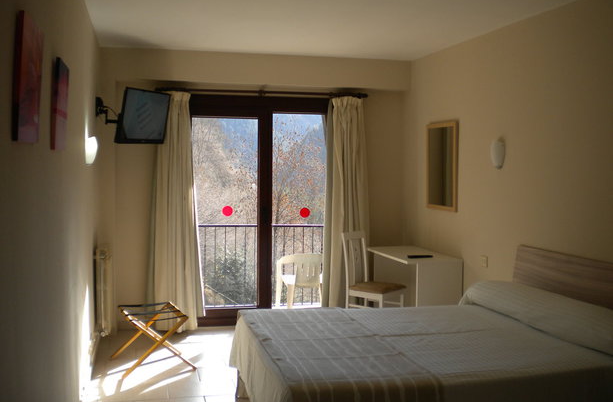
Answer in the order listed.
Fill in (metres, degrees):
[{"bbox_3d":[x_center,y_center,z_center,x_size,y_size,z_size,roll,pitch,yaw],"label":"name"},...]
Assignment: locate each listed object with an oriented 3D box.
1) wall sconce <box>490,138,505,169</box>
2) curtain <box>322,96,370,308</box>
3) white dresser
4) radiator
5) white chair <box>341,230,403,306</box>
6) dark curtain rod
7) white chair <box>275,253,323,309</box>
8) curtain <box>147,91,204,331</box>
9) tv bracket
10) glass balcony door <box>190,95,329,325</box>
[{"bbox_3d":[1.361,-0.337,4.393,0.080,0.228,0.125,0,4,-15],"label":"wall sconce"},{"bbox_3d":[0.388,0.093,5.869,0.453,2.164,0.170,0,4,-12],"label":"curtain"},{"bbox_3d":[0.908,0.835,5.341,0.520,0.760,0.860,0,4,-15],"label":"white dresser"},{"bbox_3d":[-1.650,0.713,5.102,0.110,0.688,0.470,0,4,-15],"label":"radiator"},{"bbox_3d":[0.574,0.736,5.349,0.460,0.950,0.420,3,4,35],"label":"white chair"},{"bbox_3d":[-0.383,-0.977,5.642,1.944,0.060,0.080,0,4,-12],"label":"dark curtain rod"},{"bbox_3d":[-0.074,0.926,6.609,0.550,0.790,0.540,0,4,-15],"label":"white chair"},{"bbox_3d":[-1.170,0.109,5.552,0.505,2.143,0.180,0,4,-12],"label":"curtain"},{"bbox_3d":[-1.607,-0.743,5.081,0.250,0.215,0.170,0,4,-15],"label":"tv bracket"},{"bbox_3d":[-0.417,0.093,5.837,1.400,2.153,0.100,0,4,-12],"label":"glass balcony door"}]

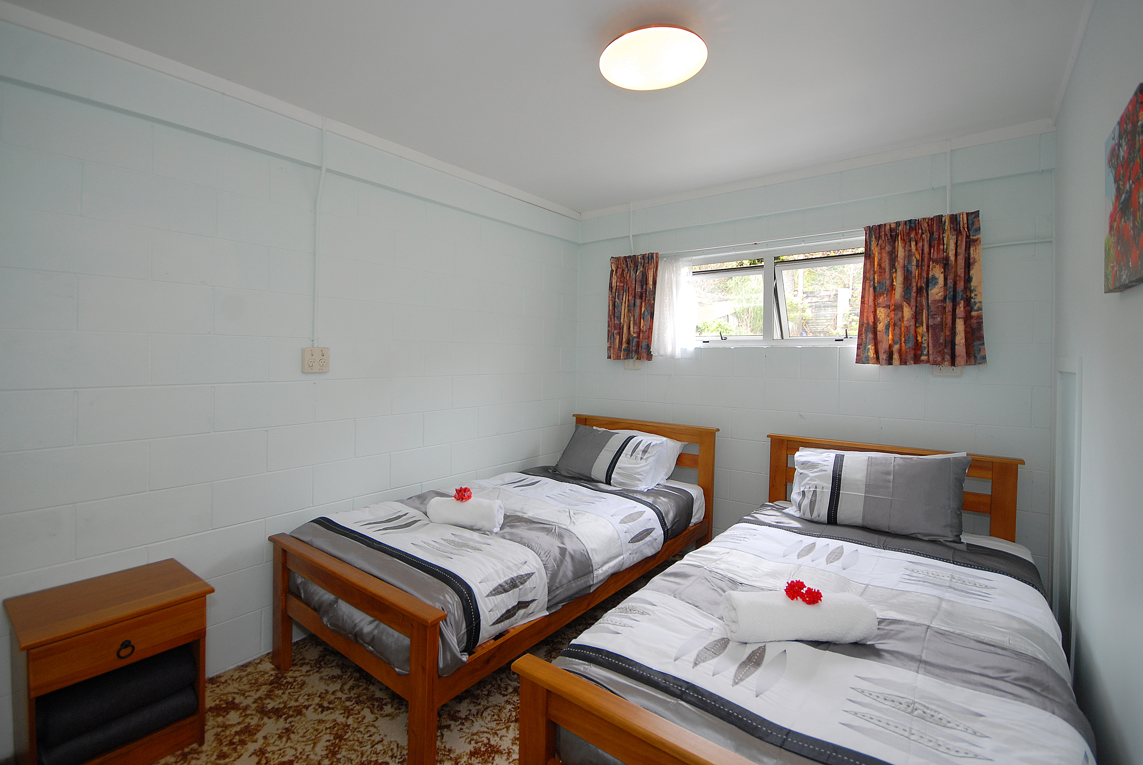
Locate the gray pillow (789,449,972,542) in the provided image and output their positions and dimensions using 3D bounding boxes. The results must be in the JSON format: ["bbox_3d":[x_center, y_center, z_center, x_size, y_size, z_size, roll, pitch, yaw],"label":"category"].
[{"bbox_3d":[1.483,0.522,2.333,0.690,0.410,0.160,2,-32,35],"label":"gray pillow"}]

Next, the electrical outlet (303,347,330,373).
[{"bbox_3d":[-1.210,-0.105,2.272,0.035,0.115,0.118,2,2,39],"label":"electrical outlet"}]

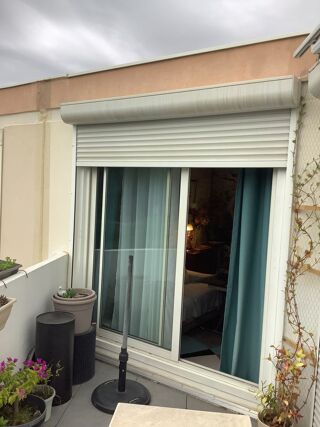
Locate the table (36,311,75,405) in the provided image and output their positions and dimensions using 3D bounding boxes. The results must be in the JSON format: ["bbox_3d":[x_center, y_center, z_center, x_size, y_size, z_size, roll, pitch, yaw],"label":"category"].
[{"bbox_3d":[-0.822,1.123,2.987,0.292,0.625,0.292,3,3,0],"label":"table"}]

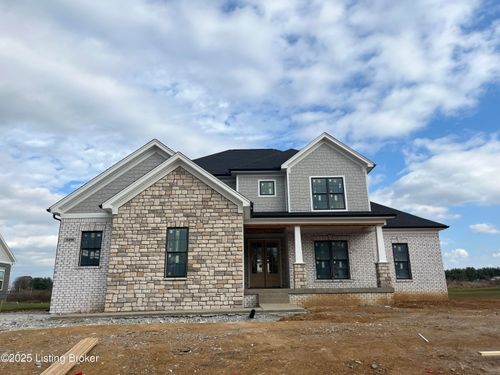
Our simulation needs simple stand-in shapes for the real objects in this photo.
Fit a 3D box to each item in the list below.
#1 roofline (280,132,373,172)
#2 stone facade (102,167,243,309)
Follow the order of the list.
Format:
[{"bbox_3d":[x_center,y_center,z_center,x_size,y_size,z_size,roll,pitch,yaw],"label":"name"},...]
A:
[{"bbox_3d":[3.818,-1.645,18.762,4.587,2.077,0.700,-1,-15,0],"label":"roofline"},{"bbox_3d":[-2.507,1.718,13.319,4.625,5.007,0.500,-1,-15,0],"label":"stone facade"}]

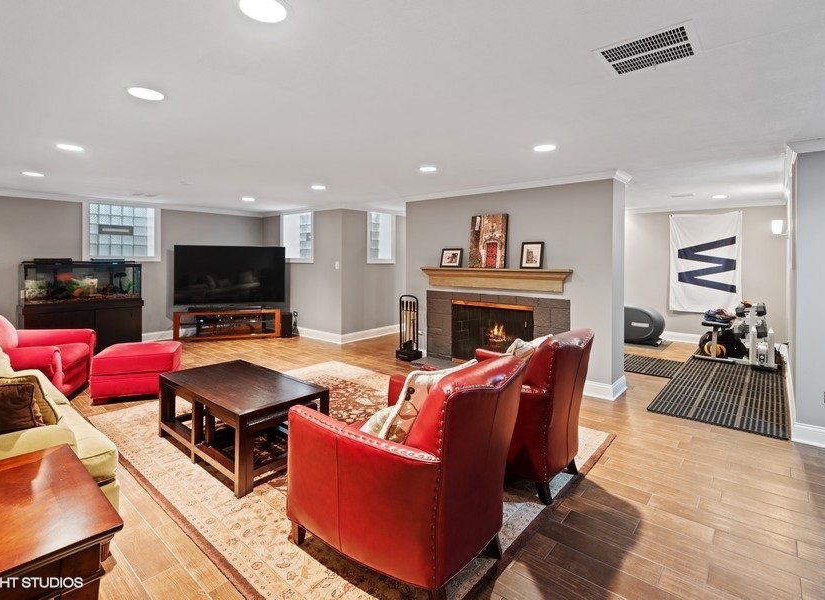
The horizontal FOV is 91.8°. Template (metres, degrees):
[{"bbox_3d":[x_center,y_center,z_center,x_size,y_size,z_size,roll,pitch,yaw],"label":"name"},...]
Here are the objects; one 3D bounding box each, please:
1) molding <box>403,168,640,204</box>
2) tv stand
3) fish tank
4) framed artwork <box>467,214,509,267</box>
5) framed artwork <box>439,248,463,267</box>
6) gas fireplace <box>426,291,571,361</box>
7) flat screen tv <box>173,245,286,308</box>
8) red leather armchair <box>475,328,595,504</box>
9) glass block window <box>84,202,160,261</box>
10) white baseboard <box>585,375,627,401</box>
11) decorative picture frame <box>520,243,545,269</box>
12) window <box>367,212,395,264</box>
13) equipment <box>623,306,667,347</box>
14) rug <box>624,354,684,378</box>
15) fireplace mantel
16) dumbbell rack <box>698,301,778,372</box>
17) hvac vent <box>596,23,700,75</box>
[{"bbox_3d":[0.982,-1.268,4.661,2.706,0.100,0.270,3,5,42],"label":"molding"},{"bbox_3d":[-3.086,0.384,6.811,1.680,0.470,0.460,-1,5,-14],"label":"tv stand"},{"bbox_3d":[-4.562,-0.256,5.572,0.420,0.550,1.230,3,5,41],"label":"fish tank"},{"bbox_3d":[0.871,-0.671,4.604,0.450,0.605,0.045,3,0,42],"label":"framed artwork"},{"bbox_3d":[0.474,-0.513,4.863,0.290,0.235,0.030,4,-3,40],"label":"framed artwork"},{"bbox_3d":[0.957,0.393,4.721,1.840,0.935,0.280,3,5,42],"label":"gas fireplace"},{"bbox_3d":[-3.011,-0.414,6.678,1.670,0.955,0.070,-2,4,-22],"label":"flat screen tv"},{"bbox_3d":[0.612,0.623,2.636,0.910,0.910,0.750,3,5,40],"label":"red leather armchair"},{"bbox_3d":[-4.439,-1.013,6.137,0.130,0.860,0.970,3,5,41],"label":"glass block window"},{"bbox_3d":[1.868,0.844,4.026,0.400,0.155,0.420,4,6,40],"label":"white baseboard"},{"bbox_3d":[1.275,-0.471,4.254,0.238,0.285,0.030,3,-6,42],"label":"decorative picture frame"},{"bbox_3d":[-0.567,-1.060,6.926,0.130,0.870,0.681,4,6,40],"label":"window"},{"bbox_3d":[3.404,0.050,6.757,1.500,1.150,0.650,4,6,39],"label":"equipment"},{"bbox_3d":[2.793,0.795,5.123,1.050,0.020,0.900,4,6,40],"label":"rug"},{"bbox_3d":[0.869,-0.236,4.510,1.822,0.235,0.170,4,6,40],"label":"fireplace mantel"},{"bbox_3d":[4.267,0.416,5.276,0.840,0.740,0.550,4,6,40],"label":"dumbbell rack"},{"bbox_3d":[0.942,-0.986,1.595,0.320,0.020,0.310,3,5,41],"label":"hvac vent"}]

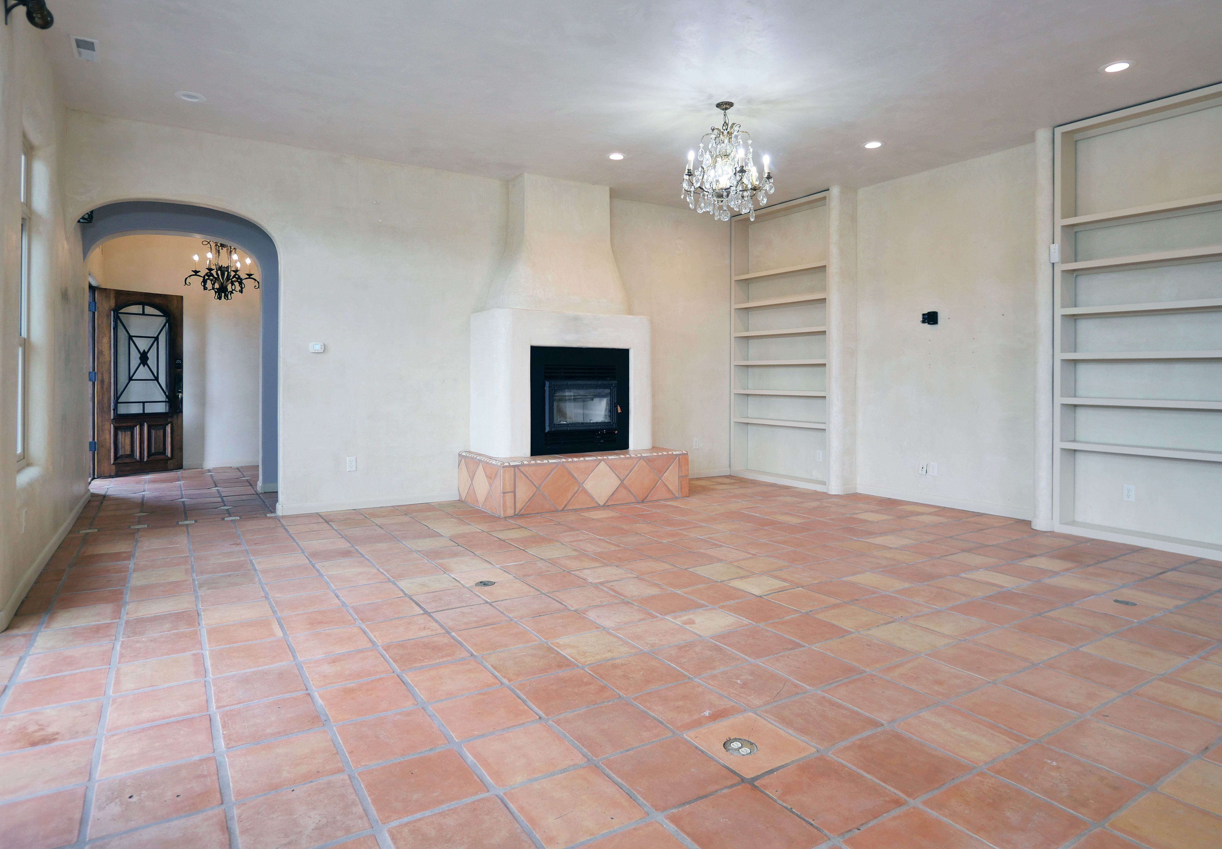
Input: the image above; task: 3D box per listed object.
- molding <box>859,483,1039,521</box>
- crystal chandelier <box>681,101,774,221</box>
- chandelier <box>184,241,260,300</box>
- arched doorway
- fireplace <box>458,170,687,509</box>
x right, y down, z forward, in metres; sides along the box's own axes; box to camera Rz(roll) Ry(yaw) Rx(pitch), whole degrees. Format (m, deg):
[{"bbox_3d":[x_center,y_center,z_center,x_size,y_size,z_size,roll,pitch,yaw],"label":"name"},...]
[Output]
[{"bbox_3d":[2.885,0.680,5.660,0.030,0.100,1.540,-3,4,-37],"label":"molding"},{"bbox_3d":[0.810,-1.815,4.420,0.630,0.790,0.630,0,3,0],"label":"crystal chandelier"},{"bbox_3d":[-4.340,-1.780,7.050,0.820,0.740,0.820,-2,4,-32],"label":"chandelier"},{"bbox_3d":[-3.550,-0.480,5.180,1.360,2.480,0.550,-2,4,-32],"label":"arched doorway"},{"bbox_3d":[-0.335,-0.800,5.940,1.850,3.020,0.900,-2,4,-32],"label":"fireplace"}]

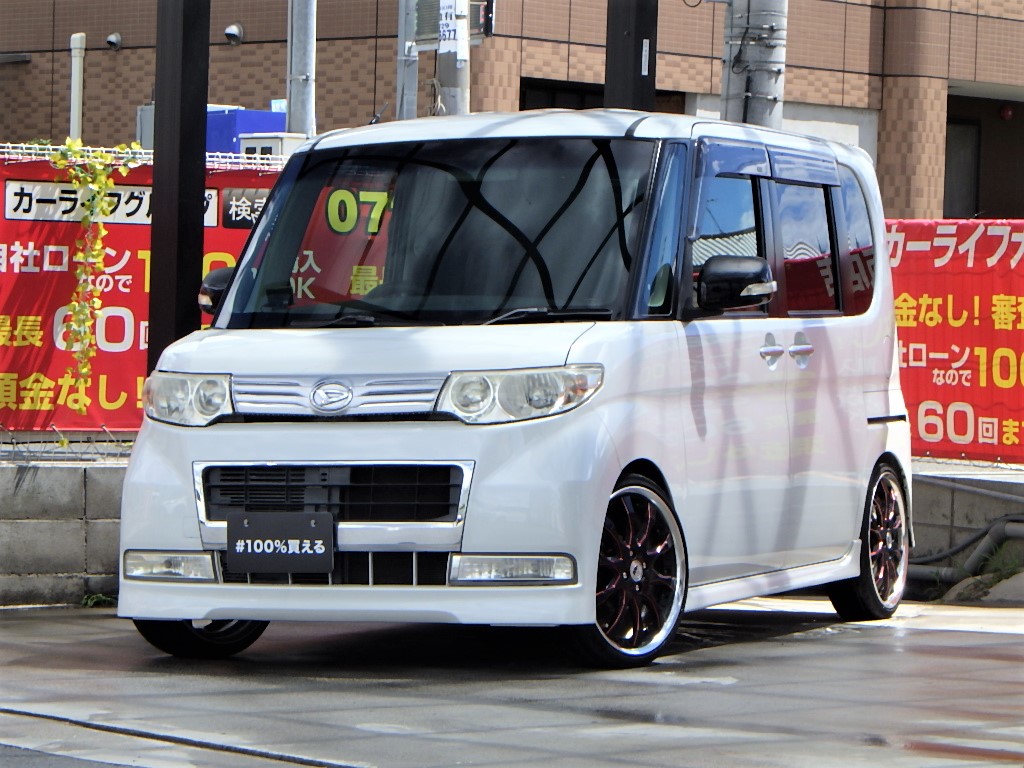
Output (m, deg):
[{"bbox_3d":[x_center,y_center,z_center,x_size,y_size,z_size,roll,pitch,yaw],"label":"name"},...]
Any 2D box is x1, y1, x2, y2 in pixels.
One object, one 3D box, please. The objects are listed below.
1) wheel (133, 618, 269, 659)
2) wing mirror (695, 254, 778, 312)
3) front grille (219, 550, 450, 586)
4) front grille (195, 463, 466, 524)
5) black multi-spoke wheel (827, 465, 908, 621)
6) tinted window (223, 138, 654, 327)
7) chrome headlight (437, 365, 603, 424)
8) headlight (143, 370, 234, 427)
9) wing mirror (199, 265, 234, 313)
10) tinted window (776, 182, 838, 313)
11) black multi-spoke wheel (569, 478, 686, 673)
[{"bbox_3d":[-0.868,0.543,10.054,0.175,0.535,0.535,-1,-1,37],"label":"wheel"},{"bbox_3d":[0.658,-0.294,9.932,0.230,0.175,0.130,-1,-1,23],"label":"wing mirror"},{"bbox_3d":[-0.488,0.508,9.331,0.710,0.105,0.090,-1,-1,23],"label":"front grille"},{"bbox_3d":[-0.490,0.306,9.334,0.800,0.160,0.090,-1,-1,23],"label":"front grille"},{"bbox_3d":[1.233,0.548,11.873,0.175,0.535,0.535,-1,-1,23],"label":"black multi-spoke wheel"},{"bbox_3d":[-0.218,-0.442,10.007,1.320,0.660,0.130,-1,-35,23],"label":"tinted window"},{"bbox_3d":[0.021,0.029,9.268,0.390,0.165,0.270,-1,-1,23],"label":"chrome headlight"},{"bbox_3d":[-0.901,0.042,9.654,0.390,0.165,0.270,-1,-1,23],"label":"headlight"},{"bbox_3d":[-0.882,-0.273,10.576,0.230,0.175,0.130,-1,-1,23],"label":"wing mirror"},{"bbox_3d":[0.970,-0.454,11.098,0.050,0.470,0.620,-7,-3,22],"label":"tinted window"},{"bbox_3d":[0.281,0.528,9.594,0.175,0.535,0.535,-1,-1,37],"label":"black multi-spoke wheel"}]

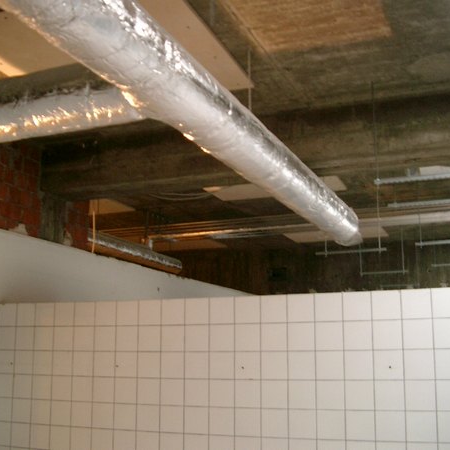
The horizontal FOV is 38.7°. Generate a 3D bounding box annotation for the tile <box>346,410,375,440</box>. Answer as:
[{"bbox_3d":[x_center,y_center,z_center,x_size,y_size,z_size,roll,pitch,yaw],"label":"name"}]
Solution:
[{"bbox_3d":[0.680,1.007,3.220,0.150,0.150,0.010,-5,-13,21],"label":"tile"}]

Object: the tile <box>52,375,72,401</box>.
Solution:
[{"bbox_3d":[-0.999,1.001,3.933,0.150,0.150,0.010,-5,-13,21],"label":"tile"}]

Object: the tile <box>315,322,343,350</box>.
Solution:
[{"bbox_3d":[0.552,0.589,3.386,0.150,0.150,0.009,-5,-13,21],"label":"tile"}]

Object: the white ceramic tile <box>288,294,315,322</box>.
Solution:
[{"bbox_3d":[0.406,0.446,3.449,0.150,0.150,0.010,-5,-13,21],"label":"white ceramic tile"}]

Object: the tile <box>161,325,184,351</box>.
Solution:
[{"bbox_3d":[-0.298,0.648,3.667,0.150,0.150,0.008,-5,-13,21],"label":"tile"}]

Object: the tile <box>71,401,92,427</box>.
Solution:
[{"bbox_3d":[-0.862,1.133,3.853,0.150,0.150,0.009,-5,-13,21],"label":"tile"}]

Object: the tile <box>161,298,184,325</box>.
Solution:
[{"bbox_3d":[-0.301,0.508,3.752,0.150,0.150,0.010,-5,-13,21],"label":"tile"}]

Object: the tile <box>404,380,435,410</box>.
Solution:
[{"bbox_3d":[0.951,0.829,3.120,0.150,0.150,0.008,-5,-13,21],"label":"tile"}]

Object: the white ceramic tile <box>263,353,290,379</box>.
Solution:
[{"bbox_3d":[0.265,0.754,3.446,0.150,0.150,0.010,-5,-13,21],"label":"white ceramic tile"}]

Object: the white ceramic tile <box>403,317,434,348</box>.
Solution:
[{"bbox_3d":[0.956,0.540,3.178,0.150,0.150,0.008,-5,-13,21],"label":"white ceramic tile"}]

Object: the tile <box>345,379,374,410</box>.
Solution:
[{"bbox_3d":[0.683,0.863,3.252,0.150,0.150,0.010,-5,-13,21],"label":"tile"}]

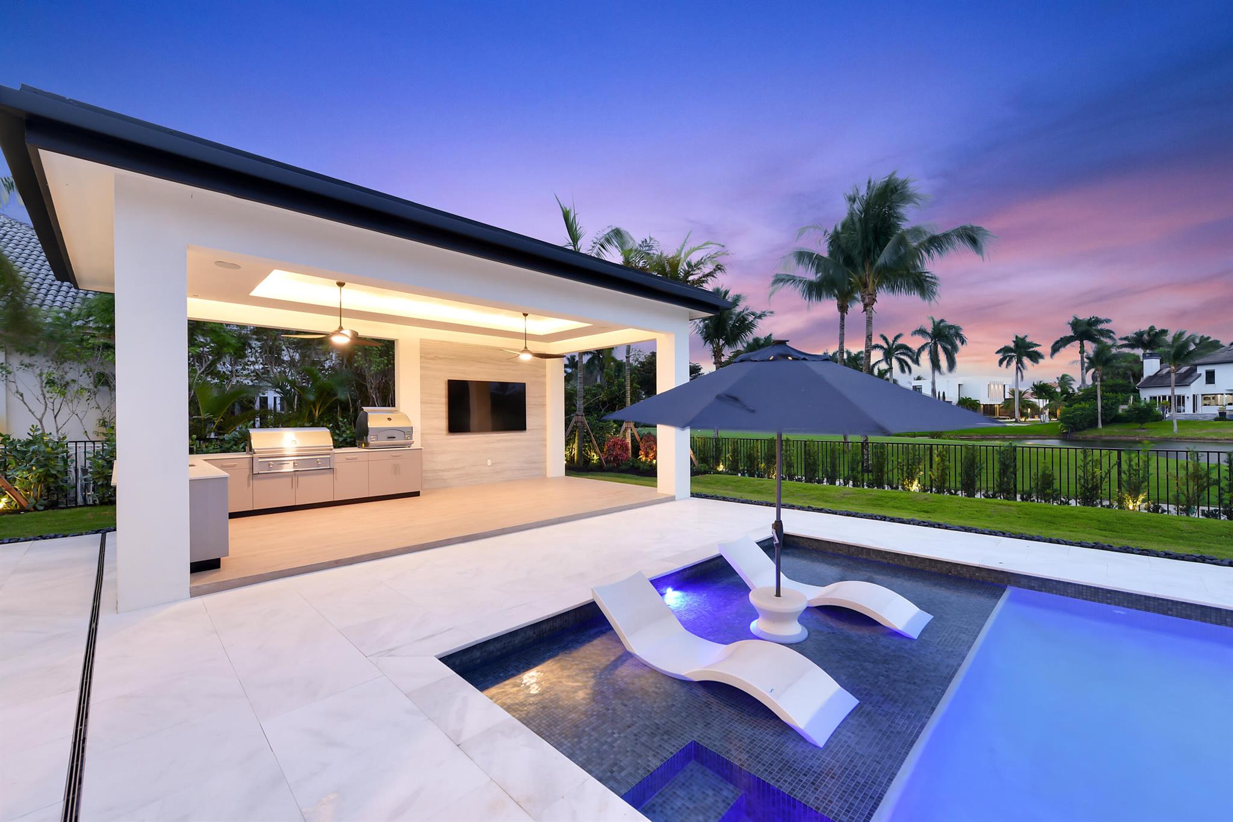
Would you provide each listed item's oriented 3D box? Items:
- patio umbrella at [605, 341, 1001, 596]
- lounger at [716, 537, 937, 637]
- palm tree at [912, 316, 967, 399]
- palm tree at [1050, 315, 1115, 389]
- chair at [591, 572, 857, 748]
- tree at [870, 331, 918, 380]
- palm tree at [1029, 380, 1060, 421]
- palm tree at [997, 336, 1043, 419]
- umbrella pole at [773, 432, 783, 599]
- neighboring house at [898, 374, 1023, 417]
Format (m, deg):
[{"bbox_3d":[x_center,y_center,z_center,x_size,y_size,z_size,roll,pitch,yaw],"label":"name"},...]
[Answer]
[{"bbox_3d":[1.321,0.554,3.961,2.820,2.248,2.820,-1,-1,45],"label":"patio umbrella"},{"bbox_3d":[1.961,1.712,4.749,1.880,0.550,0.580,-1,-1,45],"label":"lounger"},{"bbox_3d":[42.215,-5.502,63.000,5.900,13.913,5.900,-1,-1,34],"label":"palm tree"},{"bbox_3d":[55.259,-4.978,57.000,5.600,12.817,5.600,-1,-1,44],"label":"palm tree"},{"bbox_3d":[0.682,1.718,3.542,1.880,0.550,0.580,-1,-1,45],"label":"chair"},{"bbox_3d":[41.591,-5.131,72.000,6.000,13.299,6.000,-1,-1,30],"label":"tree"},{"bbox_3d":[67.724,-1.602,76.000,3.900,6.408,3.900,-1,-1,42],"label":"palm tree"},{"bbox_3d":[58.580,-4.708,70.000,5.500,12.648,5.500,-1,-1,40],"label":"palm tree"},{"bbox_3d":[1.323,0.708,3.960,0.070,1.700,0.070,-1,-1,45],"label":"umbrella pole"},{"bbox_3d":[70.197,-2.755,98.000,22.000,8.854,14.000,-1,-1,34],"label":"neighboring house"}]

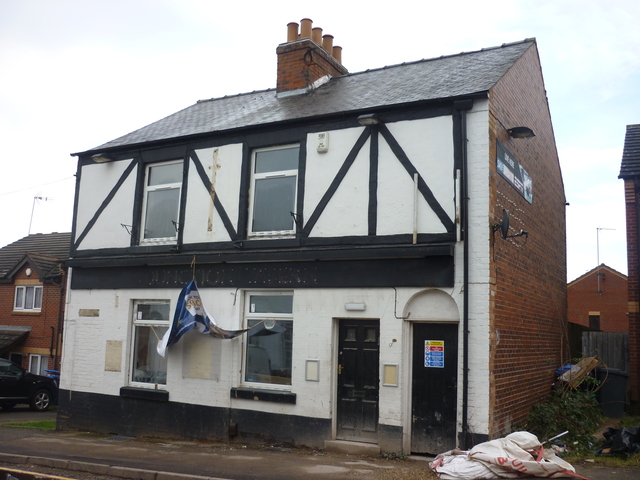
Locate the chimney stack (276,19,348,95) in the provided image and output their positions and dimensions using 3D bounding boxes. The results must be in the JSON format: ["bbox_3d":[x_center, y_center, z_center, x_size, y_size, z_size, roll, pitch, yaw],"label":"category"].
[{"bbox_3d":[-0.193,-4.461,16.531,0.988,2.169,2.159,-3,-10,30],"label":"chimney stack"}]

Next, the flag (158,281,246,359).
[{"bbox_3d":[-2.227,1.495,11.401,2.023,1.487,0.470,-3,-10,30],"label":"flag"}]

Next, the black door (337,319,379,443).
[{"bbox_3d":[0.639,2.311,10.097,0.755,1.980,0.060,-3,-10,30],"label":"black door"}]

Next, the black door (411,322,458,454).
[{"bbox_3d":[1.782,2.289,9.435,0.757,1.990,0.060,-3,-10,30],"label":"black door"}]

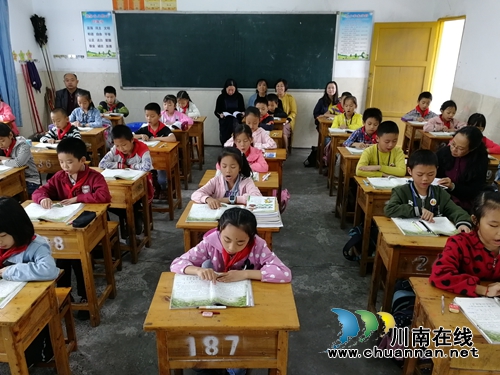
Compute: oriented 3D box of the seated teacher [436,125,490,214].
[{"bbox_3d":[1.658,0.082,3.174,0.515,1.205,0.700,19,28,39],"label":"seated teacher"}]

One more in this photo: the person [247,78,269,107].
[{"bbox_3d":[0.176,-1.115,6.223,0.474,1.205,0.680,1,21,4],"label":"person"}]

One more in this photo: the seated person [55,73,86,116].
[{"bbox_3d":[-2.632,-1.001,5.841,0.560,1.330,0.780,0,21,0],"label":"seated person"}]

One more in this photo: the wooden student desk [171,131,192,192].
[{"bbox_3d":[-1.045,-0.391,5.008,0.609,0.750,0.381,1,21,2],"label":"wooden student desk"}]

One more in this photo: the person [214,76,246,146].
[{"bbox_3d":[-0.316,-1.135,6.347,0.497,1.198,0.670,1,21,3],"label":"person"}]

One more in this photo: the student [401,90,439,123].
[{"bbox_3d":[2.339,-0.782,5.503,0.470,1.120,0.580,1,21,2],"label":"student"}]

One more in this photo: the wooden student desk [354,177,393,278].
[{"bbox_3d":[1.165,0.318,3.177,0.618,0.763,0.381,0,21,-1],"label":"wooden student desk"}]

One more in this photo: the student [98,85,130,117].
[{"bbox_3d":[-1.997,-0.947,5.882,0.470,1.130,0.580,1,21,2],"label":"student"}]

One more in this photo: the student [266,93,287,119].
[{"bbox_3d":[0.309,-0.784,5.534,0.433,1.092,0.567,1,21,4],"label":"student"}]

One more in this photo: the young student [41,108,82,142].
[{"bbox_3d":[-1.987,-0.333,4.365,0.457,1.086,0.589,1,21,3],"label":"young student"}]

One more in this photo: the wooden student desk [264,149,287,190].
[{"bbox_3d":[0.057,0.019,3.944,0.600,0.753,0.380,1,21,3],"label":"wooden student desk"}]

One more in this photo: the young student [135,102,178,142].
[{"bbox_3d":[-1.008,-0.353,4.313,0.470,1.130,0.580,1,21,2],"label":"young student"}]

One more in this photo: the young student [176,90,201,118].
[{"bbox_3d":[-0.967,-0.903,5.894,0.457,1.076,0.589,1,21,3],"label":"young student"}]

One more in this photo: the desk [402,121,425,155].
[{"bbox_3d":[2.412,-0.509,5.330,0.600,0.753,0.380,1,21,4],"label":"desk"}]

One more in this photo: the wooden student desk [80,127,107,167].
[{"bbox_3d":[-2.049,-0.339,4.824,0.600,0.736,0.370,1,21,2],"label":"wooden student desk"}]

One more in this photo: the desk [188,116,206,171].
[{"bbox_3d":[-0.939,-0.644,5.705,0.600,0.753,0.380,1,21,3],"label":"desk"}]

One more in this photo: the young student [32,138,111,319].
[{"bbox_3d":[-1.185,0.258,2.726,0.520,1.170,0.630,1,21,4],"label":"young student"}]

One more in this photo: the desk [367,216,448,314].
[{"bbox_3d":[1.054,0.597,2.370,0.600,0.736,0.370,1,21,2],"label":"desk"}]

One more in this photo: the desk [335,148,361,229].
[{"bbox_3d":[1.184,0.017,3.911,0.600,0.736,0.370,1,21,2],"label":"desk"}]

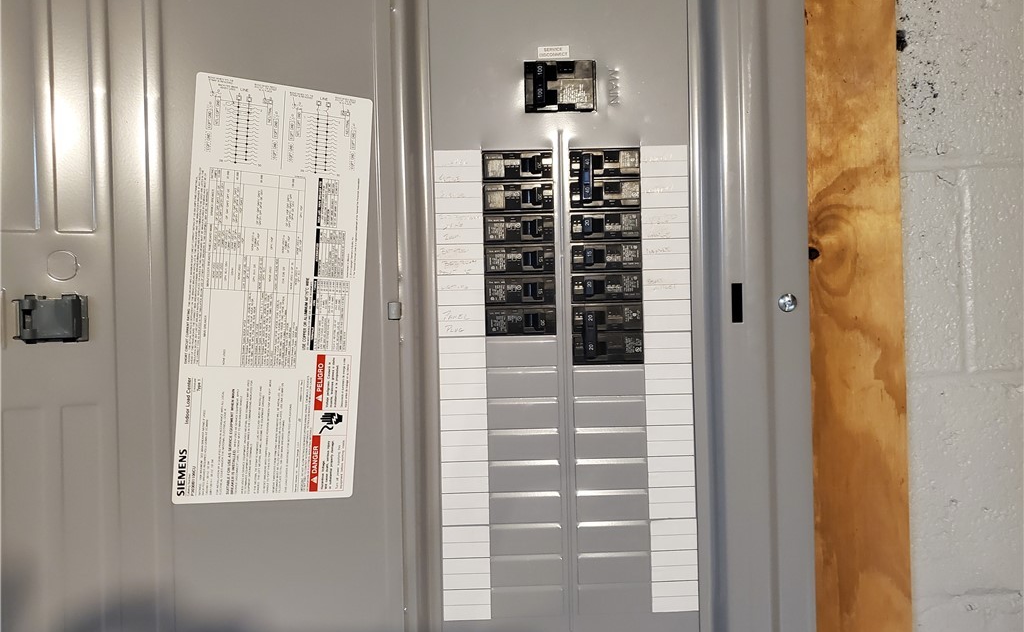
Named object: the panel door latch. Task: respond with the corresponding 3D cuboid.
[{"bbox_3d":[-0.301,0.002,0.503,0.043,0.031,0.018,-1,0,-23],"label":"panel door latch"}]

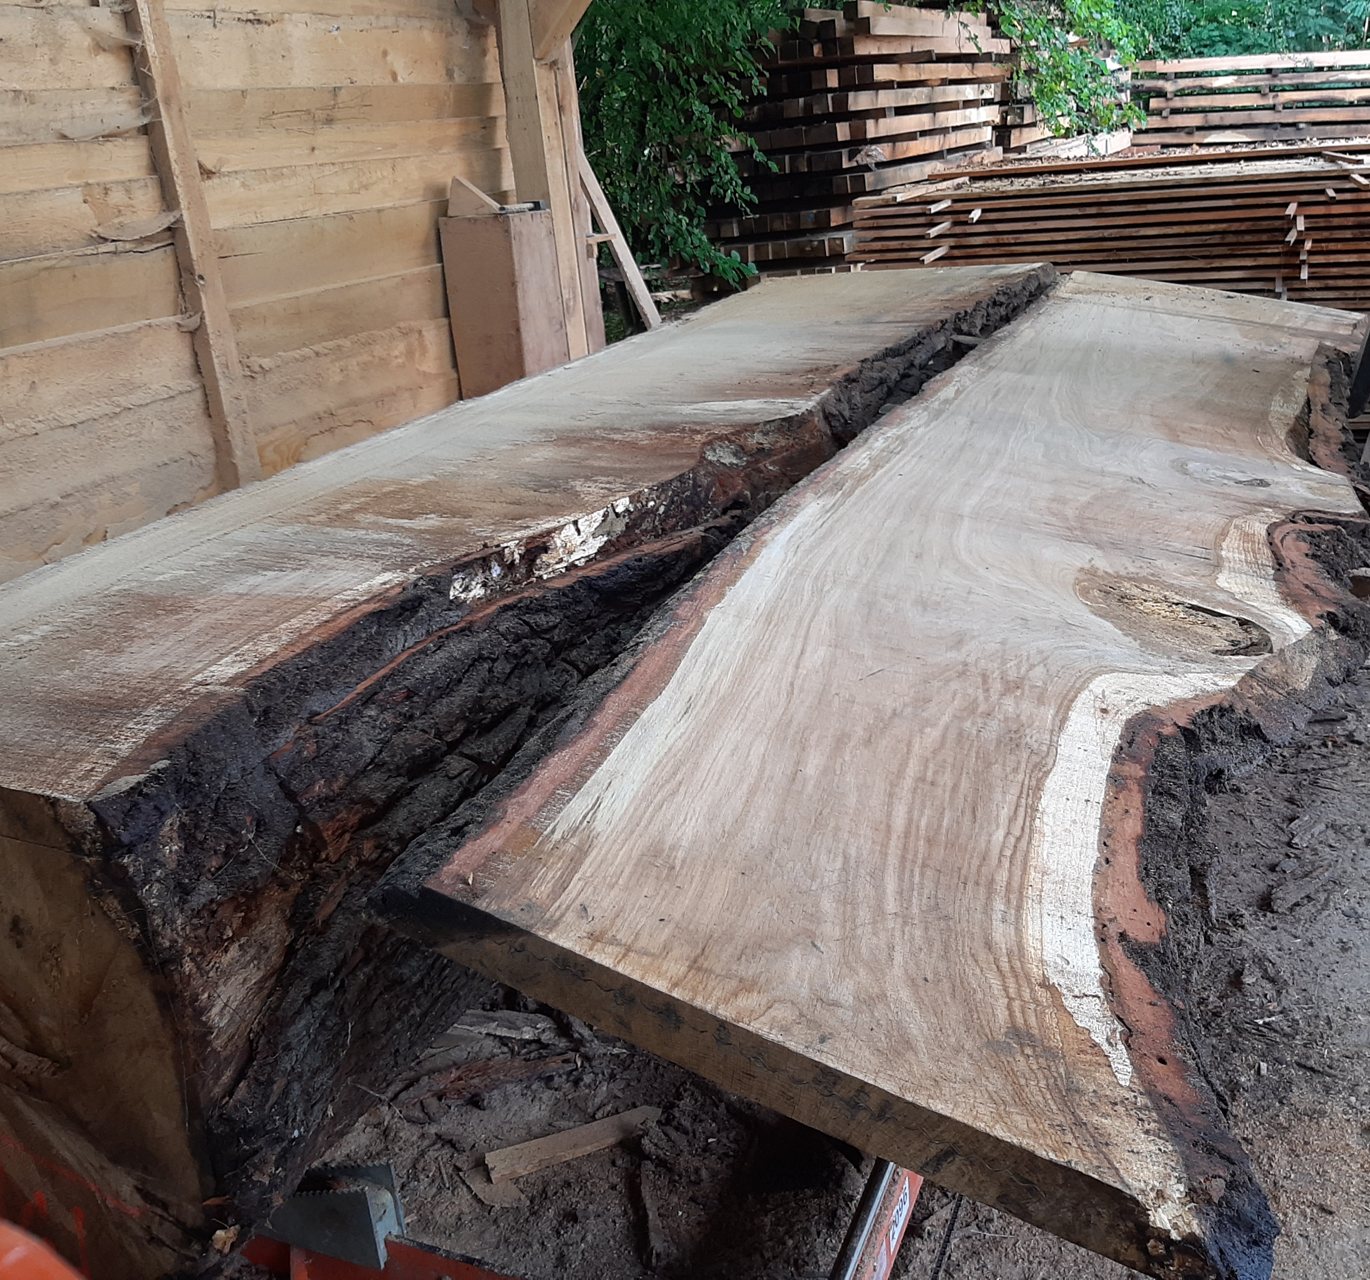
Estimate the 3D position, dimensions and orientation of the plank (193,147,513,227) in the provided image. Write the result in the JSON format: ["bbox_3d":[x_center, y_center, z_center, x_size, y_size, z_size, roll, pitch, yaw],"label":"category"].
[{"bbox_3d":[-1.071,-1.576,4.616,0.035,0.165,1.632,6,24,27],"label":"plank"}]

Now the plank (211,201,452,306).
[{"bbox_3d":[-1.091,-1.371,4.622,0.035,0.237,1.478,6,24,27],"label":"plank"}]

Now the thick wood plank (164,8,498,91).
[{"bbox_3d":[-1.097,-1.980,4.481,0.035,0.232,1.677,6,24,27],"label":"thick wood plank"}]

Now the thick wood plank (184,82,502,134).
[{"bbox_3d":[-1.091,-1.812,4.528,0.035,0.130,1.638,6,24,27],"label":"thick wood plank"}]

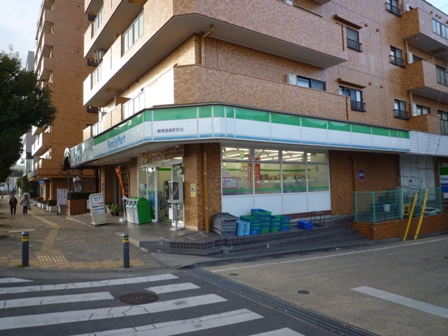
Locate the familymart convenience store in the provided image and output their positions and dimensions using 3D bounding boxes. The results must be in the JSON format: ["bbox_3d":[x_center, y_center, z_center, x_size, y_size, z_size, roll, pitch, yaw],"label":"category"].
[{"bbox_3d":[1.760,0.268,15.066,13.201,3.793,7.497,0,-3,-35],"label":"familymart convenience store"}]

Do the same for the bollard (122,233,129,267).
[{"bbox_3d":[-2.116,1.782,7.002,0.125,0.745,0.125,0,-3,-35],"label":"bollard"}]

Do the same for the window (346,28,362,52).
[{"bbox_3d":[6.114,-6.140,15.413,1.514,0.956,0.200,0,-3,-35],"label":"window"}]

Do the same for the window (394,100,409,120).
[{"bbox_3d":[9.771,-3.178,17.742,1.382,0.956,0.200,0,-3,-35],"label":"window"}]

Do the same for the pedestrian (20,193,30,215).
[{"bbox_3d":[-14.463,2.598,23.572,0.600,1.620,0.420,0,-3,-35],"label":"pedestrian"}]

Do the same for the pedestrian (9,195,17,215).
[{"bbox_3d":[-15.561,2.722,23.842,0.550,1.500,0.360,0,-3,-35],"label":"pedestrian"}]

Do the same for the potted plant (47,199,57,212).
[{"bbox_3d":[-12.786,2.770,24.074,0.650,0.950,0.650,0,-3,-35],"label":"potted plant"}]

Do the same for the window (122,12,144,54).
[{"bbox_3d":[-3.464,-5.031,12.299,0.147,0.853,2.315,0,-3,-35],"label":"window"}]

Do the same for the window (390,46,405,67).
[{"bbox_3d":[9.604,-6.110,17.822,1.382,0.956,0.200,0,-3,-35],"label":"window"}]

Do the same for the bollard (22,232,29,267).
[{"bbox_3d":[-4.321,1.766,7.060,0.125,0.745,0.125,0,-3,-35],"label":"bollard"}]

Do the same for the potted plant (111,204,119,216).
[{"bbox_3d":[-5.425,2.102,16.164,0.420,0.600,0.420,0,-3,-35],"label":"potted plant"}]

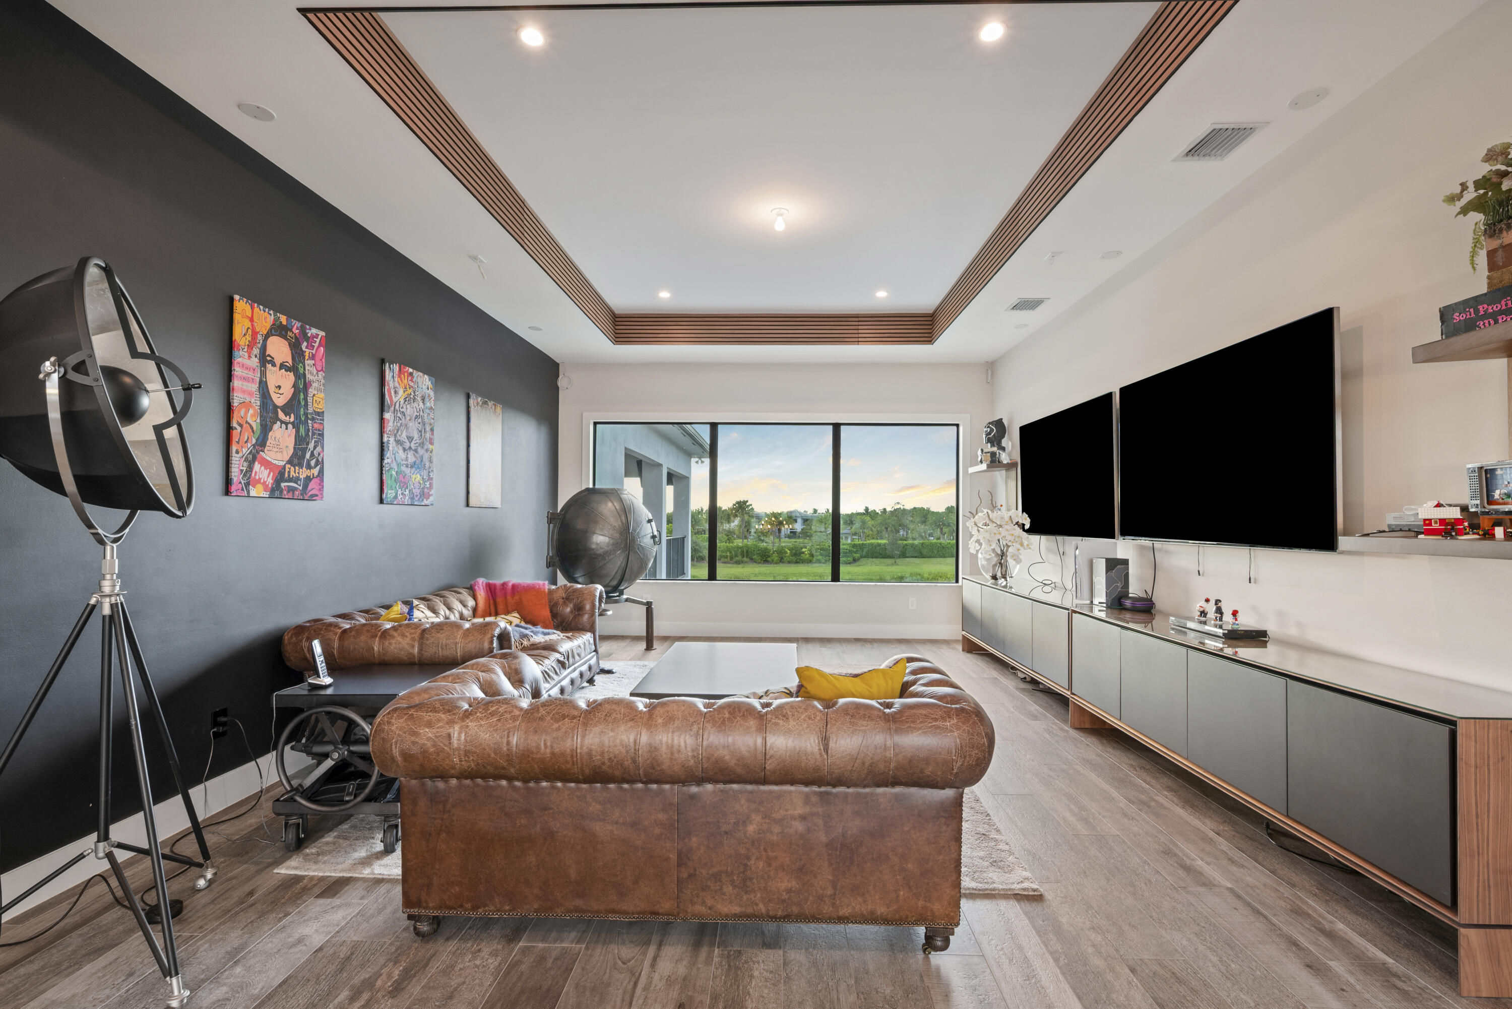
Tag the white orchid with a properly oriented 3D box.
[{"bbox_3d":[2.189,0.325,6.004,0.502,0.763,0.532,0,-1,2],"label":"white orchid"}]

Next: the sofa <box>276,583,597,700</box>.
[{"bbox_3d":[-1.772,1.007,4.400,1.024,0.758,2.208,0,-1,2],"label":"sofa"}]

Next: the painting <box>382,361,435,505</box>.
[{"bbox_3d":[-2.283,-0.440,4.424,0.030,0.903,0.612,0,-1,2],"label":"painting"}]

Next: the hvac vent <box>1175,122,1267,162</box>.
[{"bbox_3d":[2.129,-1.662,3.096,0.246,0.025,0.311,0,-1,2],"label":"hvac vent"}]

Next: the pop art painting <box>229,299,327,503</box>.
[{"bbox_3d":[-2.365,-0.481,3.337,0.035,0.899,0.625,0,-1,2],"label":"pop art painting"}]

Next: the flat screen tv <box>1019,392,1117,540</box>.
[{"bbox_3d":[2.429,-0.243,5.313,0.045,0.973,1.711,0,-1,2],"label":"flat screen tv"}]

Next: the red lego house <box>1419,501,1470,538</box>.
[{"bbox_3d":[2.296,0.051,2.244,0.112,0.122,0.090,-1,-2,38],"label":"red lego house"}]

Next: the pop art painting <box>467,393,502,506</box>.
[{"bbox_3d":[-2.248,-0.425,5.583,0.030,0.903,0.612,0,-1,2],"label":"pop art painting"}]

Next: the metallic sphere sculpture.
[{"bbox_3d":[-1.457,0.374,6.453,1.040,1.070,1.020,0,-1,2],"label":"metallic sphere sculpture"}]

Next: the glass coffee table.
[{"bbox_3d":[-0.164,1.174,4.040,0.873,0.420,1.415,0,-1,2],"label":"glass coffee table"}]

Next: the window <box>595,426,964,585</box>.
[{"bbox_3d":[0.207,-0.034,7.508,4.063,1.773,0.100,0,-1,2],"label":"window"}]

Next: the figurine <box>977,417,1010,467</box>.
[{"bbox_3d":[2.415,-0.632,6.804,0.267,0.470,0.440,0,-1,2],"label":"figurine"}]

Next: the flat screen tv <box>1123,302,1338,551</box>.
[{"bbox_3d":[2.371,-0.289,3.538,0.045,0.968,1.688,0,-1,2],"label":"flat screen tv"}]

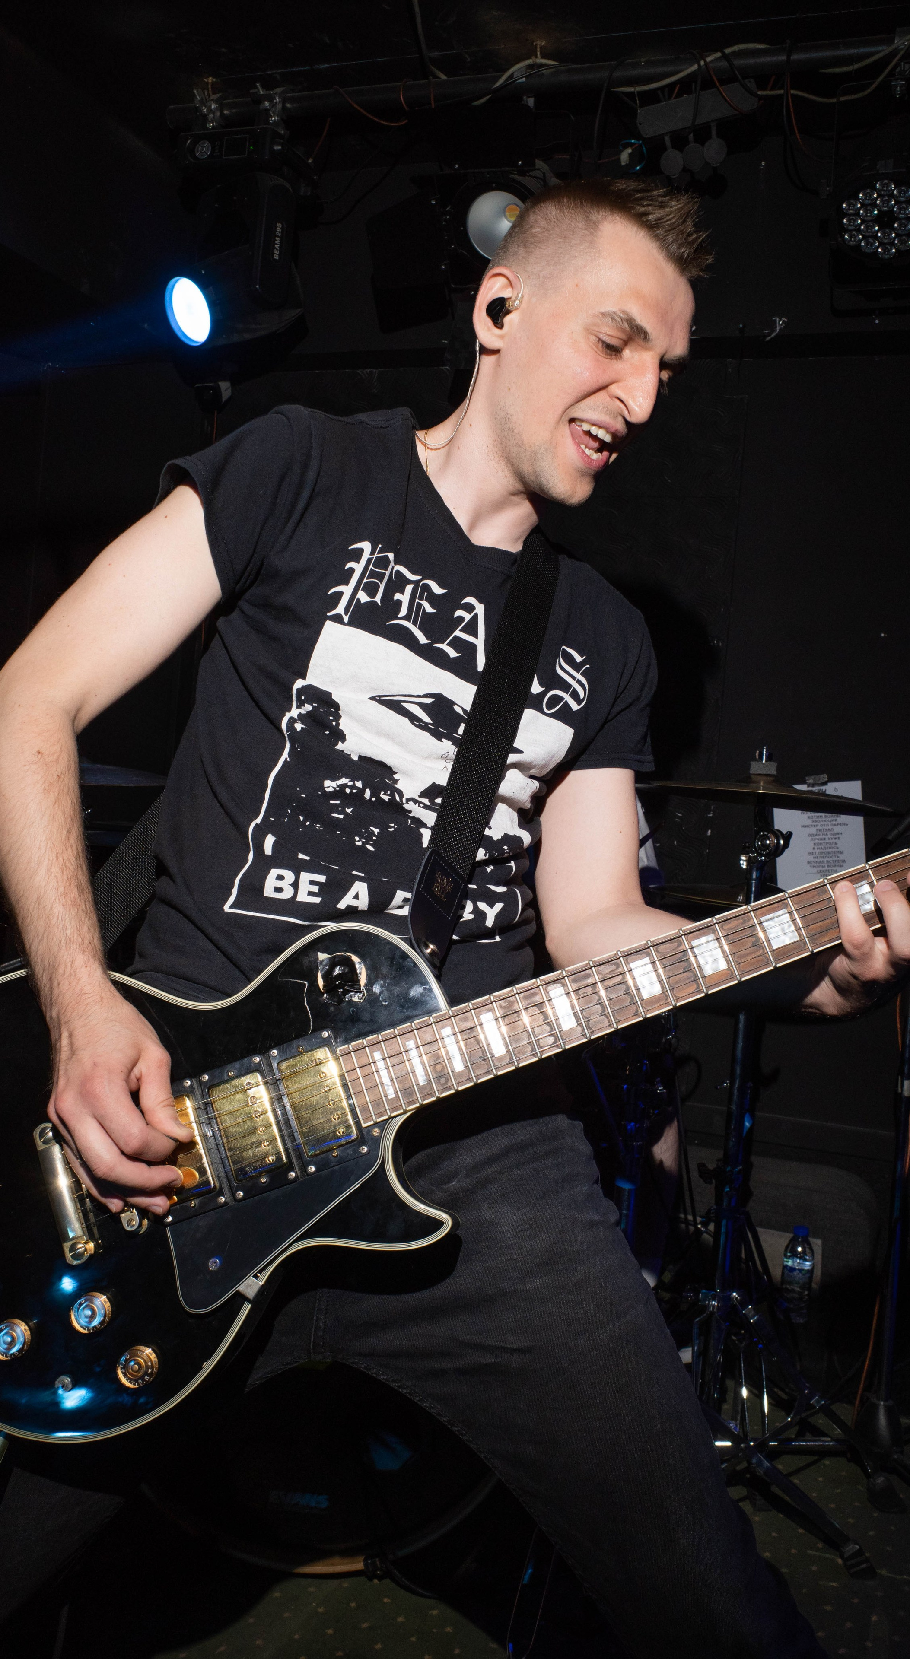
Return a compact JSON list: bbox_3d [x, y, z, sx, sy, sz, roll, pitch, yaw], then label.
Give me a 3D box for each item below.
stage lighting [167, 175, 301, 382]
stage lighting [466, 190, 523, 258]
[{"bbox_3d":[-0.472,-1.185,2.780,0.300,0.380,0.270,-14,13,-36],"label":"stage lighting"},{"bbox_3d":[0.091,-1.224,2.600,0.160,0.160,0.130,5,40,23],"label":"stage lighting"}]

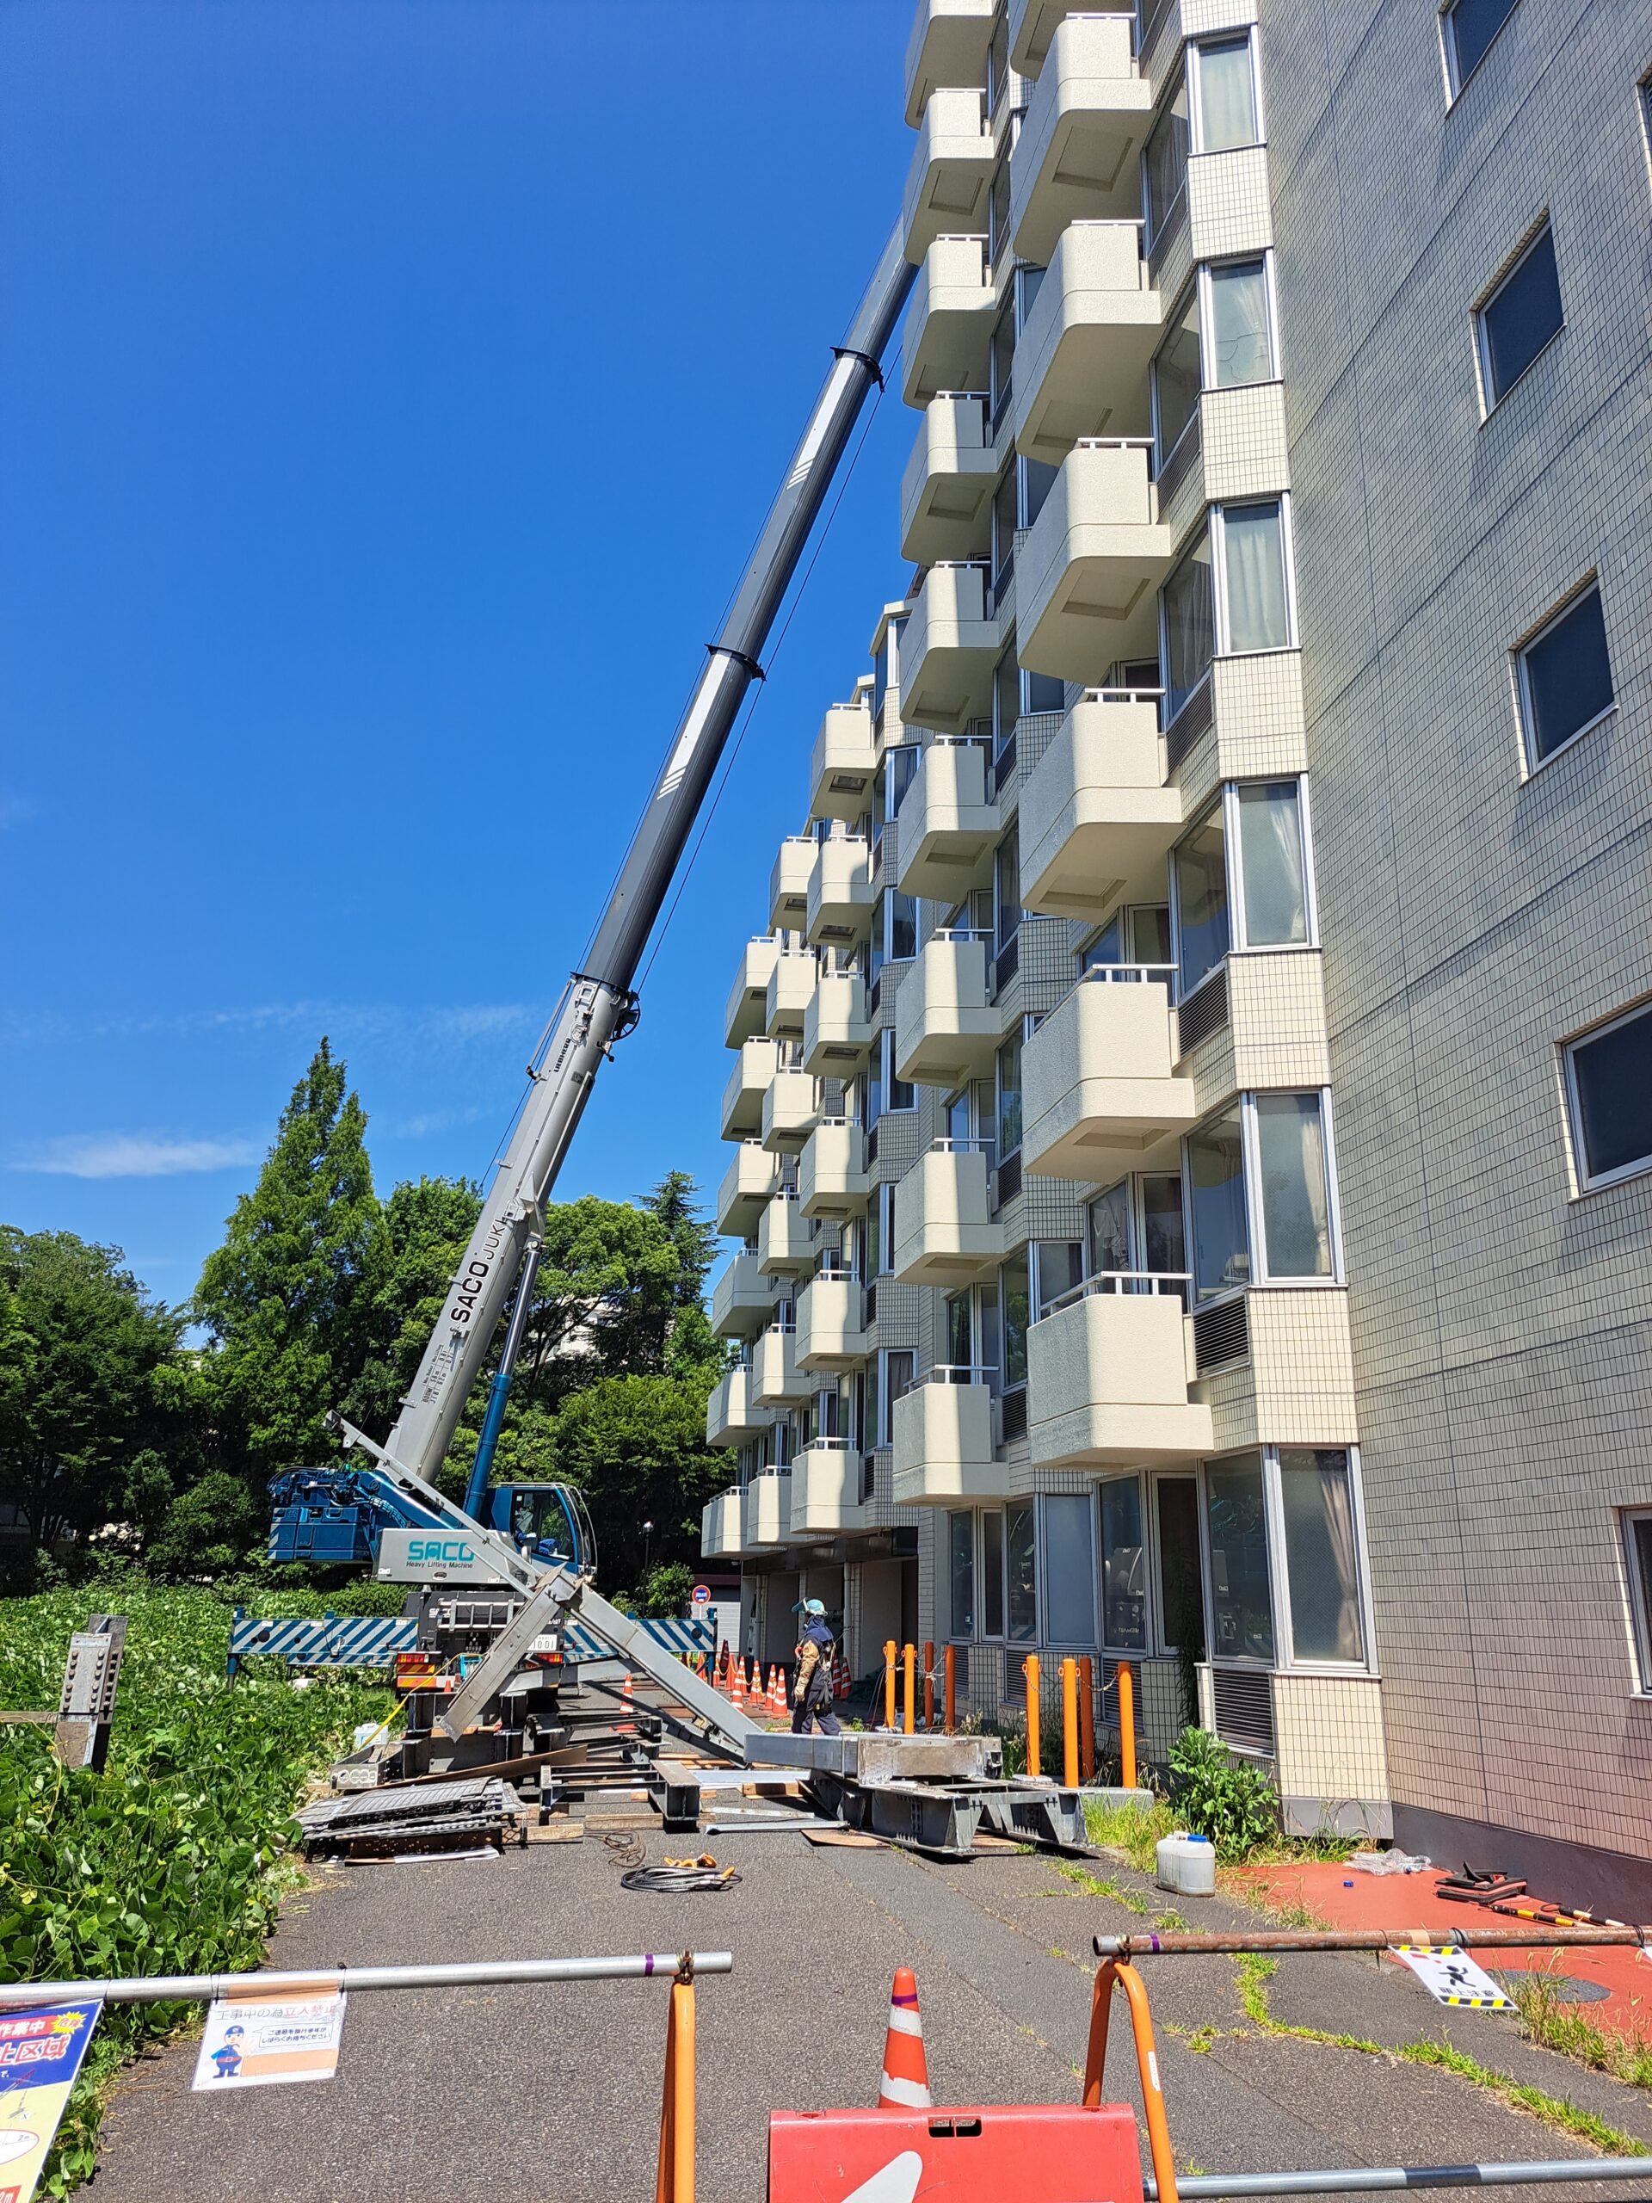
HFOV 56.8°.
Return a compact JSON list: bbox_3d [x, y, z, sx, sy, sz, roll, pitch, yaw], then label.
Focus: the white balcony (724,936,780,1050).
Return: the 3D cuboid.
[{"bbox_3d":[-1.918,-2.930,41.989,0.989,1.387,4.692,4,-18,-9],"label":"white balcony"}]

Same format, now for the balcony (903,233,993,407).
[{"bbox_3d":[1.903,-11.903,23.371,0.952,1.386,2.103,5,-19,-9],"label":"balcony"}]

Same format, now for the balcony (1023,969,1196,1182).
[{"bbox_3d":[2.551,-0.223,13.893,0.989,1.387,2.193,4,-18,-9],"label":"balcony"}]

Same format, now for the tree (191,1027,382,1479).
[{"bbox_3d":[-17.590,7.021,50.074,6.555,19.109,6.555,1,-18,0],"label":"tree"}]

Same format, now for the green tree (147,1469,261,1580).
[{"bbox_3d":[-13.505,9.184,33.201,2.700,2.600,2.500,8,-20,-20],"label":"green tree"}]

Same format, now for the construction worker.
[{"bbox_3d":[-0.098,5.232,13.400,0.550,1.660,0.520,1,-17,0],"label":"construction worker"}]

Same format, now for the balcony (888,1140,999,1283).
[{"bbox_3d":[1.574,1.467,19.641,1.000,1.400,2.300,4,-17,-9],"label":"balcony"}]

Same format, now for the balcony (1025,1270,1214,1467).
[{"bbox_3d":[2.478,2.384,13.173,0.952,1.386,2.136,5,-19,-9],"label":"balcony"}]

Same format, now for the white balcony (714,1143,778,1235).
[{"bbox_3d":[-1.970,2.198,39.621,1.000,1.400,4.700,4,-17,-9],"label":"white balcony"}]

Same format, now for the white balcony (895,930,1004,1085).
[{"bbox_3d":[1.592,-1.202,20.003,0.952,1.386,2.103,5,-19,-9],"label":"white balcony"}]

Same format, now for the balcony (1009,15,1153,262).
[{"bbox_3d":[2.845,-10.812,17.335,0.989,1.387,2.193,4,-18,-9],"label":"balcony"}]

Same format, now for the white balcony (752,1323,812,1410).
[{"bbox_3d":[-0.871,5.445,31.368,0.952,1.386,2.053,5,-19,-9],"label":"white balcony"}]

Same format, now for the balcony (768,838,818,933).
[{"bbox_3d":[-0.774,-5.507,38.855,0.991,1.568,2.364,5,-18,-10],"label":"balcony"}]

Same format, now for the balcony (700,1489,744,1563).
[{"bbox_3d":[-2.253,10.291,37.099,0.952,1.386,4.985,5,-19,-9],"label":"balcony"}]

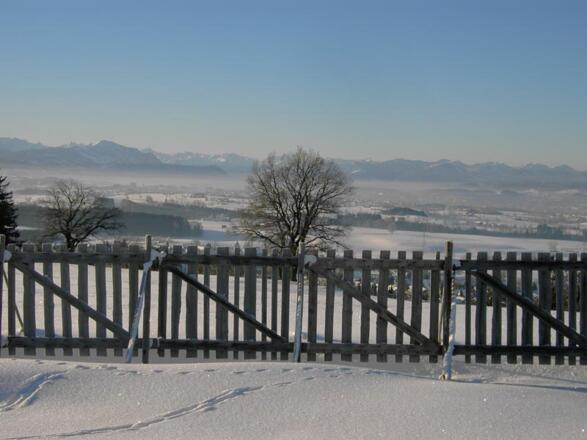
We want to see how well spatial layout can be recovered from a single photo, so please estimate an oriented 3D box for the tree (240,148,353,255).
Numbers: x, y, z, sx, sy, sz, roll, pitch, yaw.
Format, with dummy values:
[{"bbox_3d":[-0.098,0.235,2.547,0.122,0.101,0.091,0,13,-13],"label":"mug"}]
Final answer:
[{"bbox_3d":[0.250,-0.450,78.000,8.900,10.400,8.700,1,3,0],"label":"tree"}]

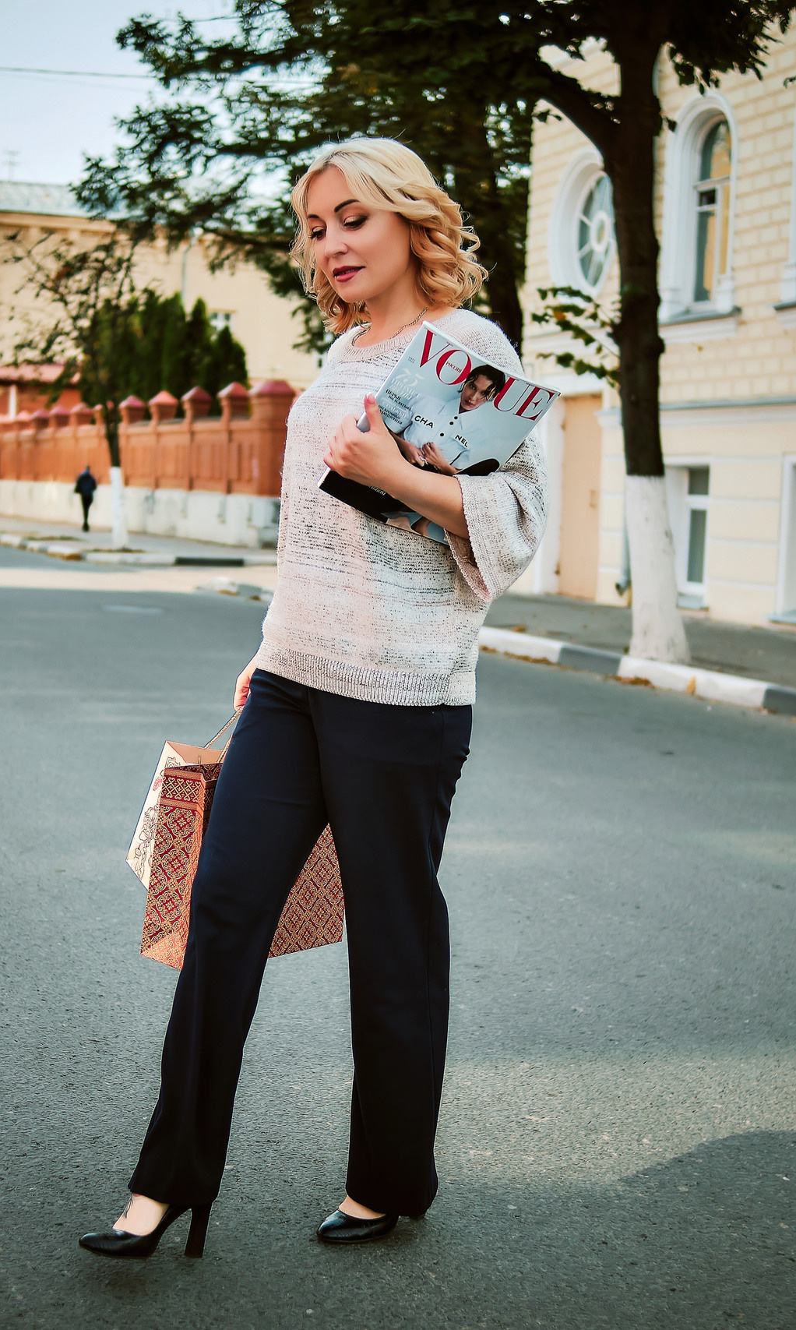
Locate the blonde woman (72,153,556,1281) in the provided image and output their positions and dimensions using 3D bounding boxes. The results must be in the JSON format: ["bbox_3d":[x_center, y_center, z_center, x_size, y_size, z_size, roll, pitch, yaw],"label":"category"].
[{"bbox_3d":[-0.146,0.075,2.971,0.500,1.735,0.540,-2,7,-42],"label":"blonde woman"}]

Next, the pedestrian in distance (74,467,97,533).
[{"bbox_3d":[-7.251,-3.848,45.000,0.500,1.560,0.420,1,5,-21],"label":"pedestrian in distance"}]

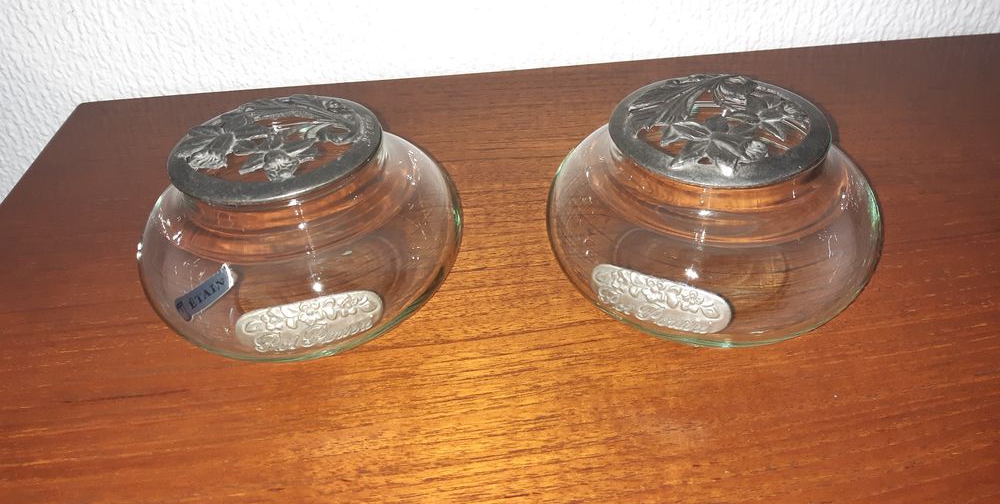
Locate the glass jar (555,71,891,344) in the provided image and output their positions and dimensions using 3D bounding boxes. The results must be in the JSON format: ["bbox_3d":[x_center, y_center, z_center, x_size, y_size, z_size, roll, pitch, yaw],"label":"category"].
[{"bbox_3d":[0.070,-0.017,0.254,0.110,0.060,0.110,-3,39,2],"label":"glass jar"}]

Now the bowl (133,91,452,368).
[{"bbox_3d":[-0.070,-0.012,0.261,0.110,0.060,0.110,-3,39,2],"label":"bowl"}]

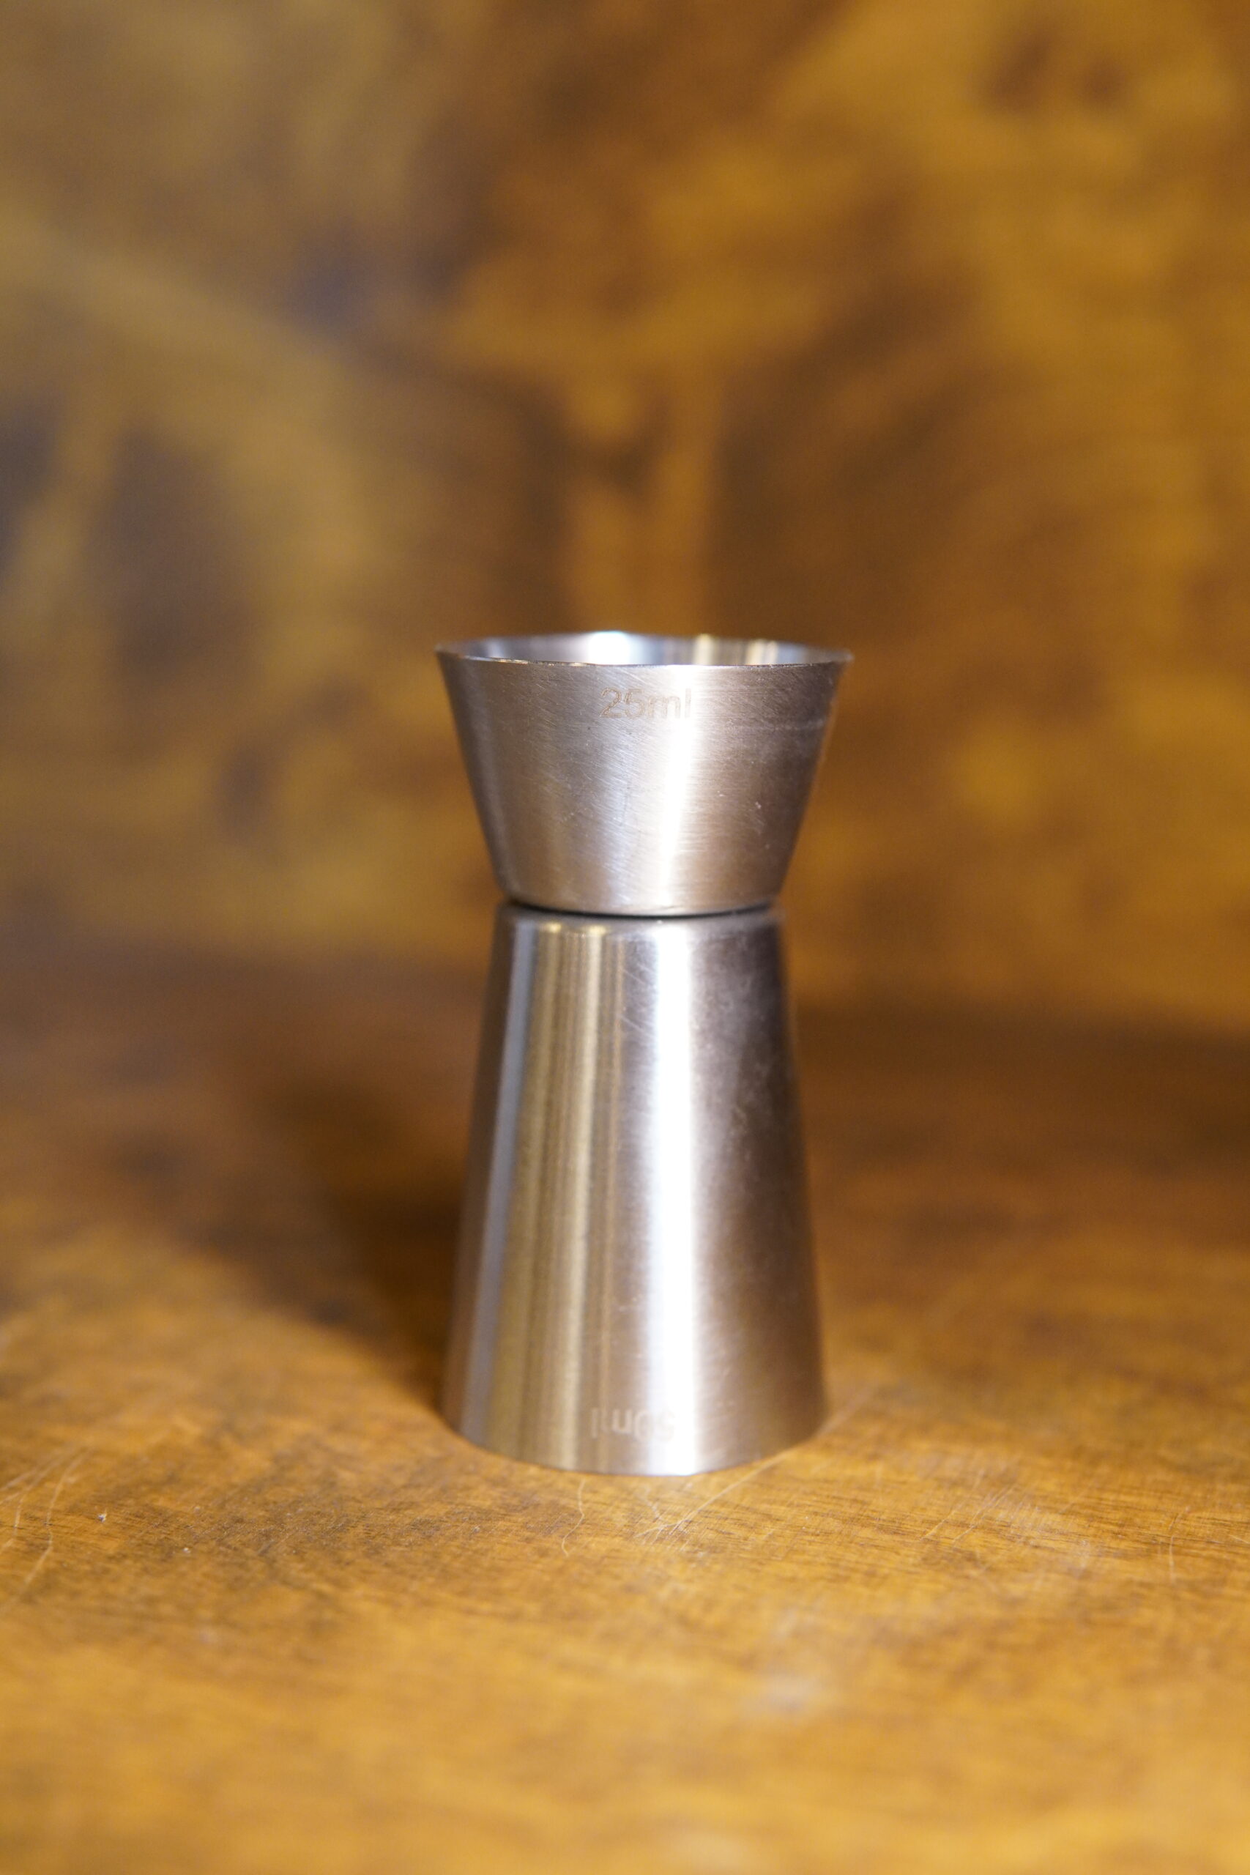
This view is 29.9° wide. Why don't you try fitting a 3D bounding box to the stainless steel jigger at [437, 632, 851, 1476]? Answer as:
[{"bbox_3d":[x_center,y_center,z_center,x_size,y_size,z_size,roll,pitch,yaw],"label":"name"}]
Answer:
[{"bbox_3d":[0.002,0.010,0.249,0.043,0.082,0.043,1,11,0],"label":"stainless steel jigger"}]

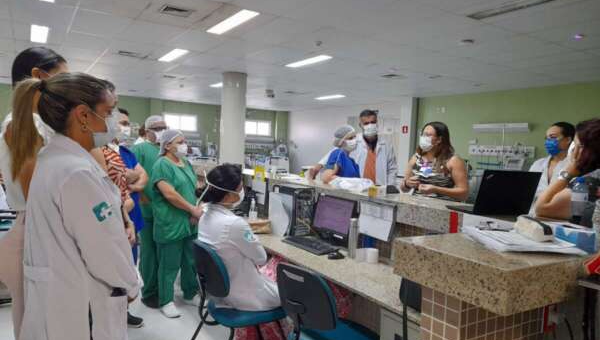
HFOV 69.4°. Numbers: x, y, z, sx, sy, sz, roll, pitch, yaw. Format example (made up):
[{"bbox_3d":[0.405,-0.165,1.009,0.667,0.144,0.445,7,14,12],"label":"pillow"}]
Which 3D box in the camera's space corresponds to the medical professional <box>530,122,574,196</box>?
[{"bbox_3d":[1.733,0.517,2.850,0.320,1.670,0.470,0,3,-38],"label":"medical professional"}]

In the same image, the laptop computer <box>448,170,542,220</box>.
[{"bbox_3d":[1.131,0.122,2.548,0.368,0.253,0.338,2,2,-13],"label":"laptop computer"}]

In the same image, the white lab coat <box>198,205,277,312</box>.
[{"bbox_3d":[-0.396,0.538,2.912,0.480,0.670,0.510,1,3,-31],"label":"white lab coat"}]

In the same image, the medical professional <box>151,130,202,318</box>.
[{"bbox_3d":[-1.053,0.434,3.710,0.350,1.560,0.450,3,2,21],"label":"medical professional"}]

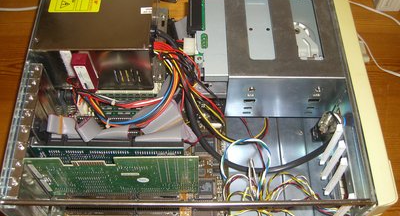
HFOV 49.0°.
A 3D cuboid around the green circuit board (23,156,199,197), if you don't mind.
[{"bbox_3d":[-0.092,0.076,0.499,0.181,0.105,0.012,0,59,-1],"label":"green circuit board"}]

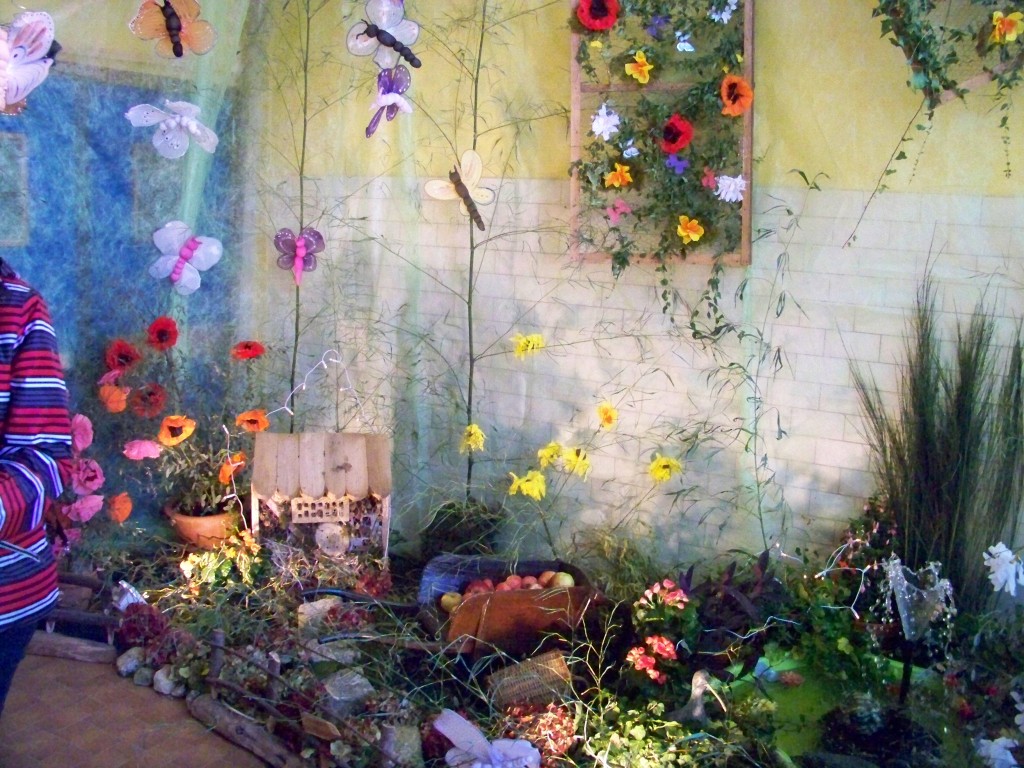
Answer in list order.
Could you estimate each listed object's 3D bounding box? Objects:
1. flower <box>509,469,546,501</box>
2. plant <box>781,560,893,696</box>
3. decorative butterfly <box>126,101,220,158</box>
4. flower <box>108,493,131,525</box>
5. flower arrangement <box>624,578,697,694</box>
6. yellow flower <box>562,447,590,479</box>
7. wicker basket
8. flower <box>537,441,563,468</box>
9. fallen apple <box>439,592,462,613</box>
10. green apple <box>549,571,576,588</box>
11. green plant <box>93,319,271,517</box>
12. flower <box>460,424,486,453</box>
[{"bbox_3d":[0.060,0.391,3.800,0.140,0.120,0.100,3,12,5],"label":"flower"},{"bbox_3d":[1.064,0.801,3.200,0.360,0.430,0.340,1,5,0],"label":"plant"},{"bbox_3d":[-1.099,-0.821,3.150,0.270,0.120,0.220,2,41,-2],"label":"decorative butterfly"},{"bbox_3d":[-1.464,0.466,3.650,0.090,0.115,0.085,-1,5,-21],"label":"flower"},{"bbox_3d":[0.479,0.815,3.150,0.225,0.360,0.220,1,5,0],"label":"flower arrangement"},{"bbox_3d":[0.250,0.310,3.850,0.115,0.120,0.085,2,11,0],"label":"yellow flower"},{"bbox_3d":[0.058,0.929,3.050,0.250,0.130,0.160,-4,13,-27],"label":"wicker basket"},{"bbox_3d":[0.138,0.260,3.600,0.095,0.100,0.085,-1,5,-15],"label":"flower"},{"bbox_3d":[-0.211,0.750,3.350,0.073,0.067,0.073,1,5,0],"label":"fallen apple"},{"bbox_3d":[0.178,0.693,3.400,0.077,0.070,0.077,2,11,0],"label":"green apple"},{"bbox_3d":[-1.380,0.132,4.100,0.680,0.770,0.520,0,12,-12],"label":"green plant"},{"bbox_3d":[-0.162,0.229,4.100,0.105,0.115,0.085,2,11,0],"label":"flower"}]

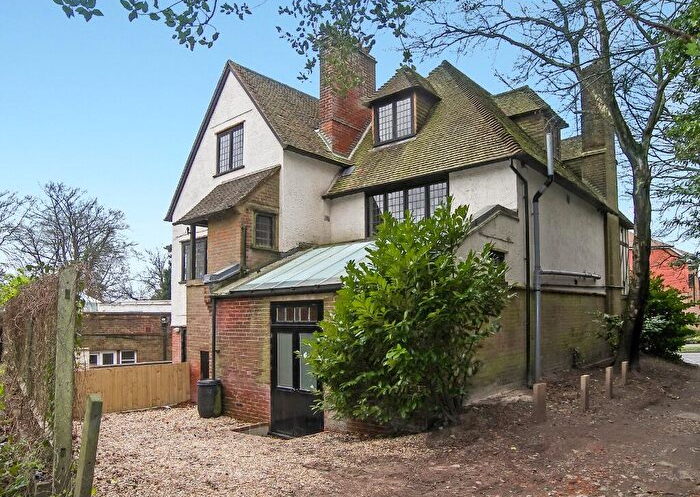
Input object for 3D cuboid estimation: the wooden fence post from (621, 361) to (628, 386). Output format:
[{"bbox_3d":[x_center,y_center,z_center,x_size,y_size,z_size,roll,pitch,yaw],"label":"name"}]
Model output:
[{"bbox_3d":[5.759,2.626,11.000,0.100,0.540,0.100,5,-9,-34],"label":"wooden fence post"}]

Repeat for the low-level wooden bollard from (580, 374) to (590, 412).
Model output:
[{"bbox_3d":[3.628,2.238,8.100,0.110,0.552,0.110,1,-6,-8],"label":"low-level wooden bollard"}]

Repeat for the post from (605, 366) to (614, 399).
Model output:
[{"bbox_3d":[4.615,2.395,9.350,0.100,0.570,0.100,5,-9,-34],"label":"post"}]

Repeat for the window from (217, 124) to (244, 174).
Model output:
[{"bbox_3d":[-3.310,-2.744,14.587,1.200,1.200,0.140,-7,-10,40],"label":"window"}]

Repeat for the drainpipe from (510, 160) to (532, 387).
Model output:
[{"bbox_3d":[3.589,0.507,10.960,0.130,4.769,0.580,-4,-8,42],"label":"drainpipe"}]

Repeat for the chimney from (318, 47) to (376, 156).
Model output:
[{"bbox_3d":[-0.016,-4.263,15.916,0.600,3.400,2.000,-7,-10,40],"label":"chimney"}]

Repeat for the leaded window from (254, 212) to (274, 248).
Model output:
[{"bbox_3d":[-2.022,-0.438,12.483,0.120,0.790,0.610,-7,-10,40],"label":"leaded window"}]

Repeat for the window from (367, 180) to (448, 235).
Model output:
[{"bbox_3d":[1.331,-0.944,12.734,2.400,1.140,0.140,-7,-10,40],"label":"window"}]

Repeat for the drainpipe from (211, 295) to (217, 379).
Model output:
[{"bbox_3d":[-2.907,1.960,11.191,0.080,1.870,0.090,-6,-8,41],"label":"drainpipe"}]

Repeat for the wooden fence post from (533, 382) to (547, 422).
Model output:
[{"bbox_3d":[2.649,2.167,7.350,0.145,0.534,0.145,1,-6,-8],"label":"wooden fence post"}]

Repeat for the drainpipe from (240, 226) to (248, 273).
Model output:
[{"bbox_3d":[-2.317,0.014,11.549,0.100,1.071,0.100,-6,-8,41],"label":"drainpipe"}]

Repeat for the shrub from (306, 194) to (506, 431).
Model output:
[{"bbox_3d":[0.823,0.957,7.400,2.750,3.150,2.350,-1,-8,6],"label":"shrub"}]

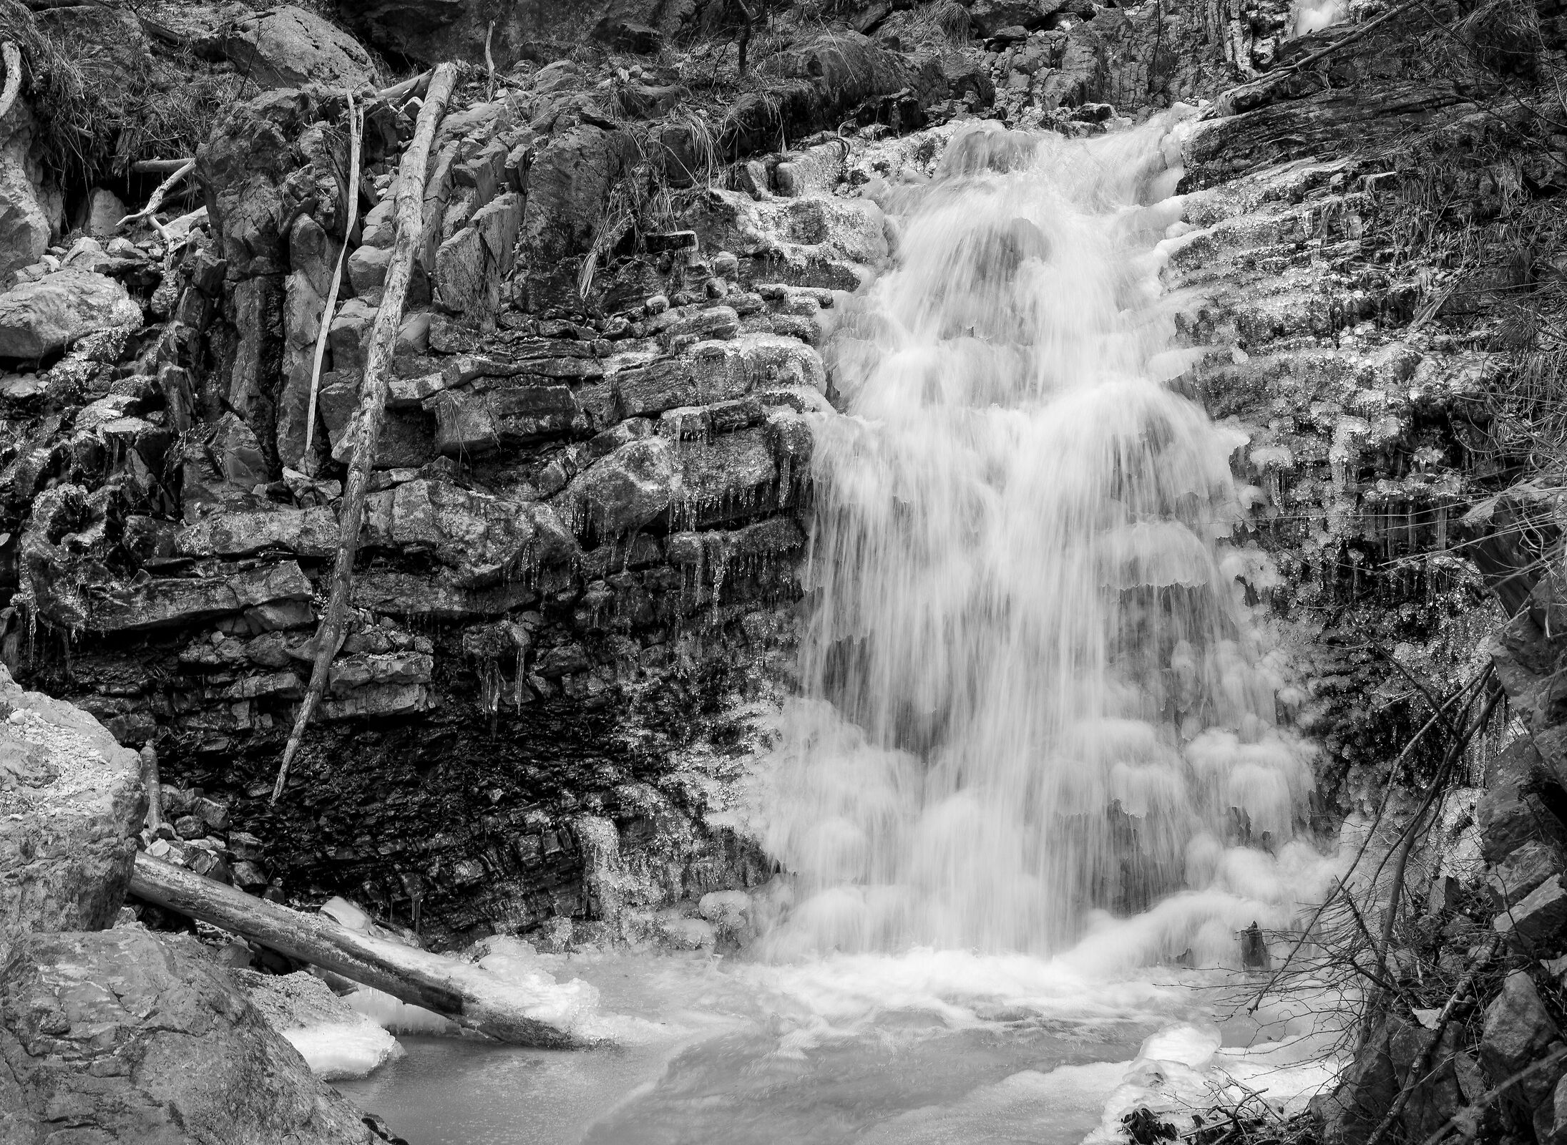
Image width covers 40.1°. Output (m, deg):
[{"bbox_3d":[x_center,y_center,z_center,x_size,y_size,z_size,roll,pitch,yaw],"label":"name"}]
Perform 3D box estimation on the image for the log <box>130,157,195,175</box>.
[{"bbox_3d":[-3.648,-2.406,12.700,0.450,0.090,0.100,0,-2,9],"label":"log"}]

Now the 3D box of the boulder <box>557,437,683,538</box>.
[{"bbox_3d":[-0.808,-0.421,10.600,0.580,0.480,0.450,0,-2,-6],"label":"boulder"}]

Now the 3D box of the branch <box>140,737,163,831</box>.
[{"bbox_3d":[-2.767,0.935,9.400,0.085,0.400,0.080,-5,-2,0],"label":"branch"}]

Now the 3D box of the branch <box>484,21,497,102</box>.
[{"bbox_3d":[-1.662,-2.907,12.200,0.068,0.455,0.070,0,-2,0],"label":"branch"}]

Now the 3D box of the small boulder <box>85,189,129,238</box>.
[{"bbox_3d":[-3.879,-2.061,12.300,0.250,0.270,0.210,0,-2,0],"label":"small boulder"}]

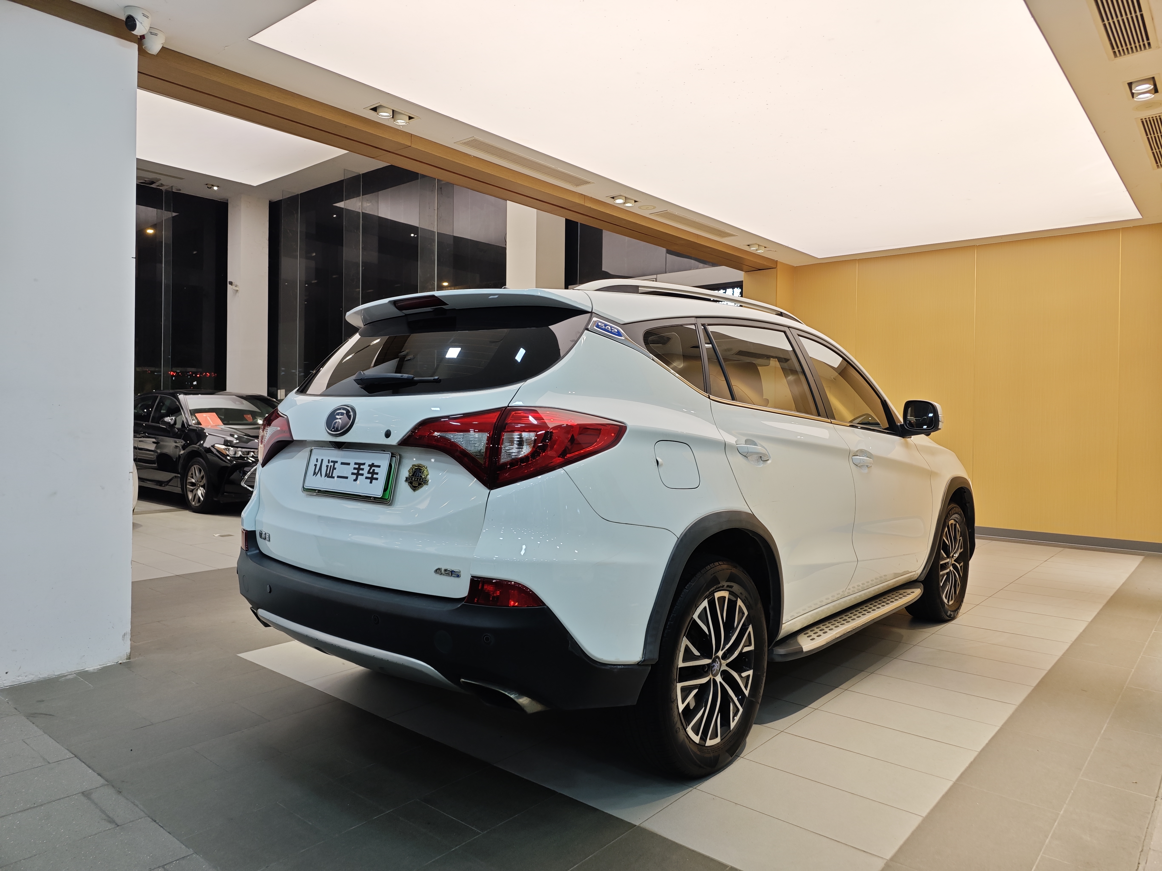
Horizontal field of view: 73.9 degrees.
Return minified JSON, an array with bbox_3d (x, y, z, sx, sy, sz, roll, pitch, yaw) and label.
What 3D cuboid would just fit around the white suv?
[{"bbox_3d":[0.674,0.238,4.148,1.870,1.690,4.580,1,1,41],"label":"white suv"}]

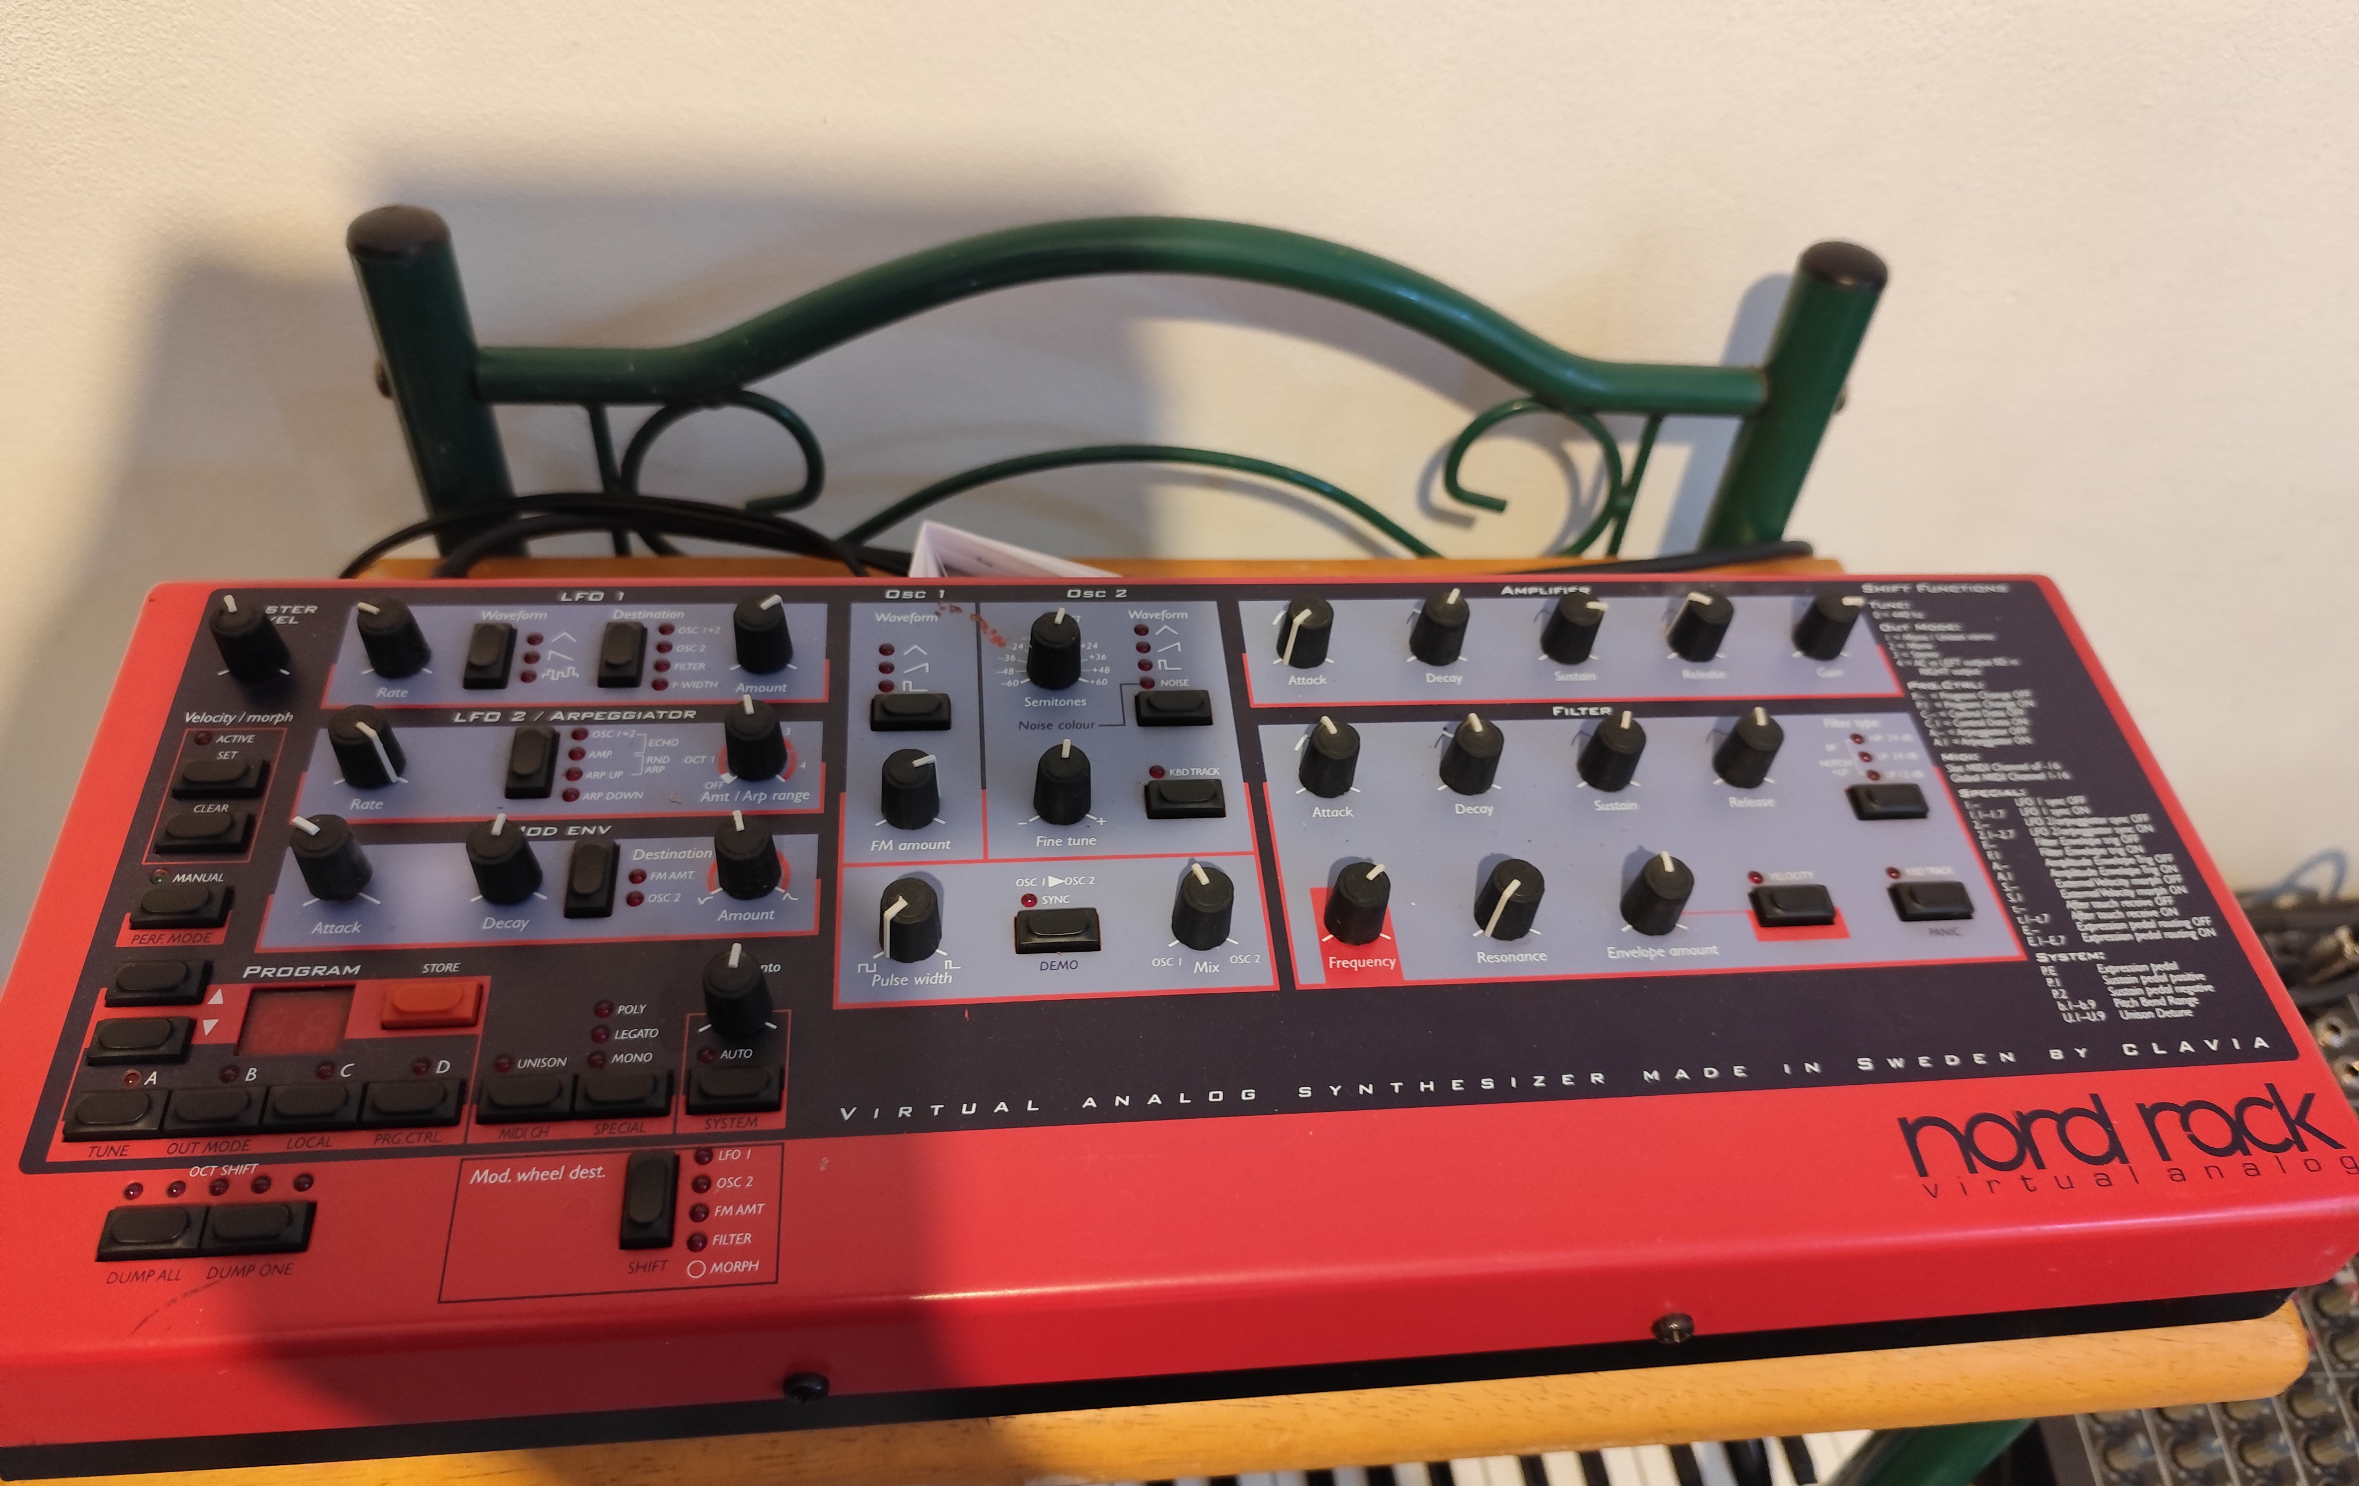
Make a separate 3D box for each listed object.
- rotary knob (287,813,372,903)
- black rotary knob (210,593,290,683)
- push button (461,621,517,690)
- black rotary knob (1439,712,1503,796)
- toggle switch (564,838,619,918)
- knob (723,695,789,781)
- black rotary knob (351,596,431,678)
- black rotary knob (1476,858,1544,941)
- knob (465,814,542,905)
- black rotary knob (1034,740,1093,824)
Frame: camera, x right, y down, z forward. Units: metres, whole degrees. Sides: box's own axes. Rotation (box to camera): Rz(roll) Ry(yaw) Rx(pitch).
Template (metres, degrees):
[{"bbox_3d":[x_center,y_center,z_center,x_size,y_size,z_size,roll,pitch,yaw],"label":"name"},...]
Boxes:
[{"bbox_3d":[-0.157,0.021,0.291,0.012,0.013,0.011,3,54,-5],"label":"rotary knob"},{"bbox_3d":[-0.186,-0.021,0.313,0.012,0.013,0.012,-24,61,-22],"label":"black rotary knob"},{"bbox_3d":[-0.146,-0.019,0.332,0.009,0.004,0.016,-1,55,-8],"label":"push button"},{"bbox_3d":[0.062,0.003,0.332,0.011,0.013,0.012,-6,55,-11],"label":"black rotary knob"},{"bbox_3d":[-0.111,0.025,0.295,0.008,0.004,0.016,-1,55,-8],"label":"toggle switch"},{"bbox_3d":[-0.087,-0.001,0.321,0.012,0.014,0.012,-10,57,-14],"label":"knob"},{"bbox_3d":[-0.161,-0.022,0.321,0.012,0.013,0.011,3,54,-5],"label":"black rotary knob"},{"bbox_3d":[0.067,0.031,0.318,0.012,0.014,0.012,4,54,-5],"label":"black rotary knob"},{"bbox_3d":[-0.125,0.022,0.290,0.012,0.013,0.012,4,54,-5],"label":"knob"},{"bbox_3d":[-0.023,0.008,0.313,0.012,0.013,0.012,5,54,-4],"label":"black rotary knob"}]

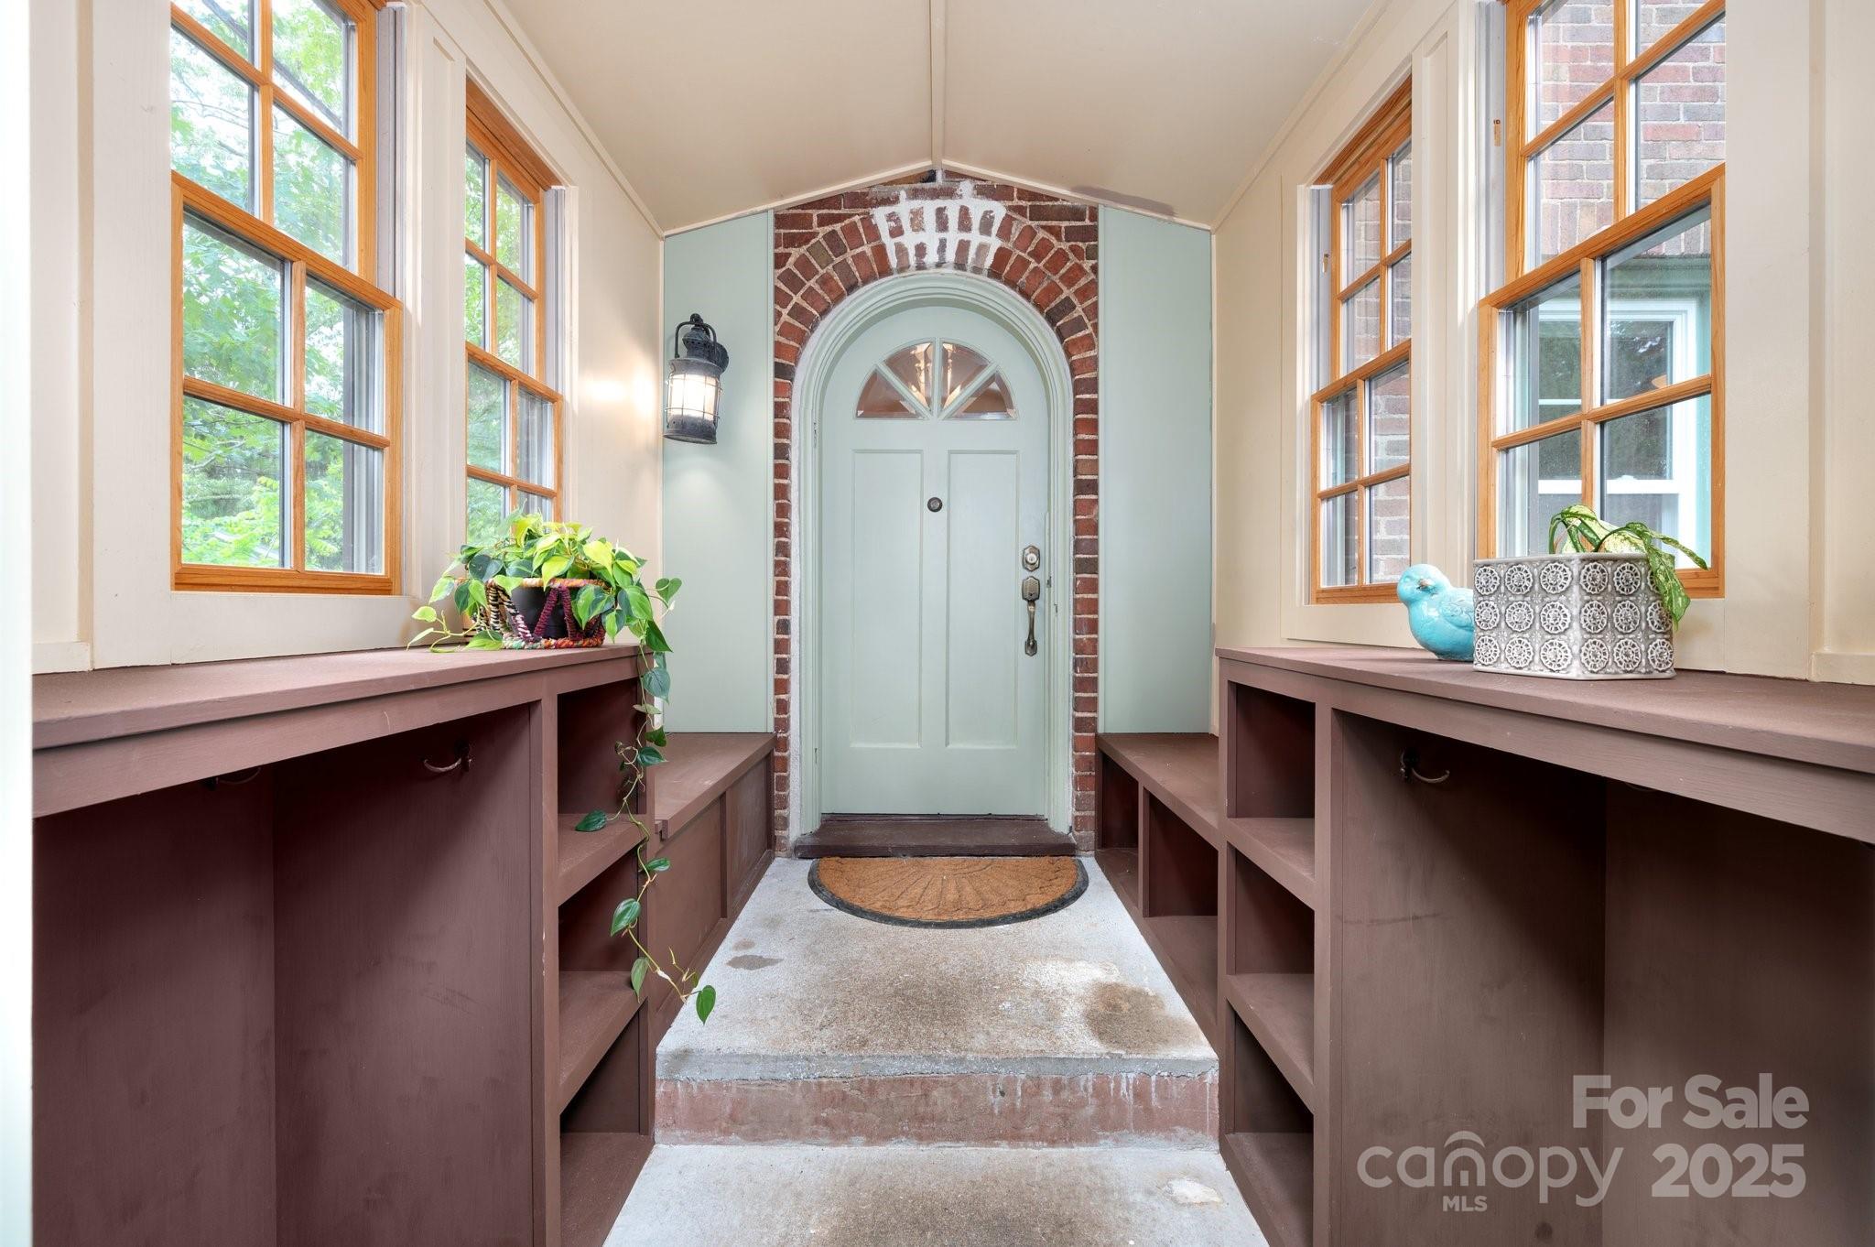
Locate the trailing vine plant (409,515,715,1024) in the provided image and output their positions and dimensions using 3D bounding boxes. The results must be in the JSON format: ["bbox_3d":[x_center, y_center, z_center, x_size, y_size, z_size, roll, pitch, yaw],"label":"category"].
[{"bbox_3d":[-0.710,0.285,1.400,0.500,1.000,0.420,0,1,0],"label":"trailing vine plant"}]

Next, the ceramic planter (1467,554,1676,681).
[{"bbox_3d":[0.852,-0.009,0.983,0.146,0.155,0.146,0,1,-9],"label":"ceramic planter"}]

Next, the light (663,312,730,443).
[{"bbox_3d":[-0.790,-0.785,2.420,0.190,0.420,0.270,0,1,0],"label":"light"}]

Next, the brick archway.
[{"bbox_3d":[-0.003,-0.380,2.650,1.170,2.420,0.170,0,1,0],"label":"brick archway"}]

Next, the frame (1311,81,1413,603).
[{"bbox_3d":[1.000,-0.590,1.710,0.090,1.100,0.450,0,1,0],"label":"frame"}]

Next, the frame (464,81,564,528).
[{"bbox_3d":[-1.000,-0.590,1.710,0.090,1.100,0.450,0,1,0],"label":"frame"}]

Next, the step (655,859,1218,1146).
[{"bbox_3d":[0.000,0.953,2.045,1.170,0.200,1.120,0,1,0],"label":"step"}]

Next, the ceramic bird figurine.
[{"bbox_3d":[0.865,-0.018,1.235,0.195,0.160,0.120,-1,1,-22],"label":"ceramic bird figurine"}]

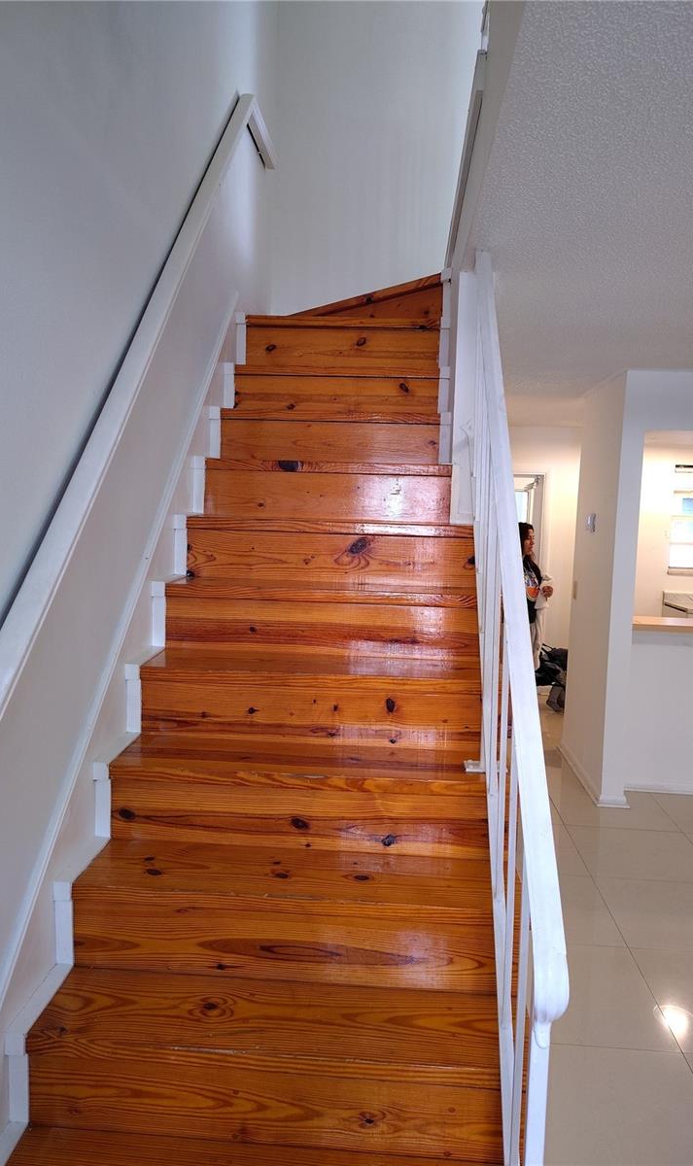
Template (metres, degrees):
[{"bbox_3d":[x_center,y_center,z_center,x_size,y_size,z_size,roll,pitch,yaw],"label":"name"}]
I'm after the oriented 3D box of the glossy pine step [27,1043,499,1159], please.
[{"bbox_3d":[-0.134,0.994,1.678,0.985,0.200,0.230,2,5,4],"label":"glossy pine step"}]

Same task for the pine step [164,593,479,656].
[{"bbox_3d":[-0.053,0.111,2.517,0.970,0.200,0.230,2,5,4],"label":"pine step"}]

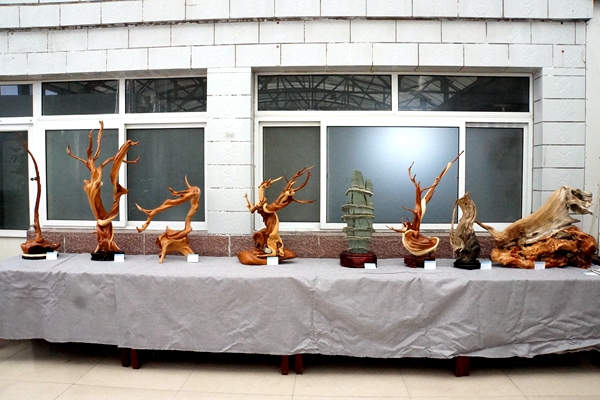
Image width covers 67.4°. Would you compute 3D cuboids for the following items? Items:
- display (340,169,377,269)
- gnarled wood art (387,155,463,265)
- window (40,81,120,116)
[{"bbox_3d":[0.493,0.155,3.800,0.305,0.800,0.220,0,3,3],"label":"display"},{"bbox_3d":[1.033,0.082,3.702,0.617,0.948,0.300,0,2,3],"label":"gnarled wood art"},{"bbox_3d":[-2.151,-0.997,4.409,0.775,0.326,0.050,0,2,3],"label":"window"}]

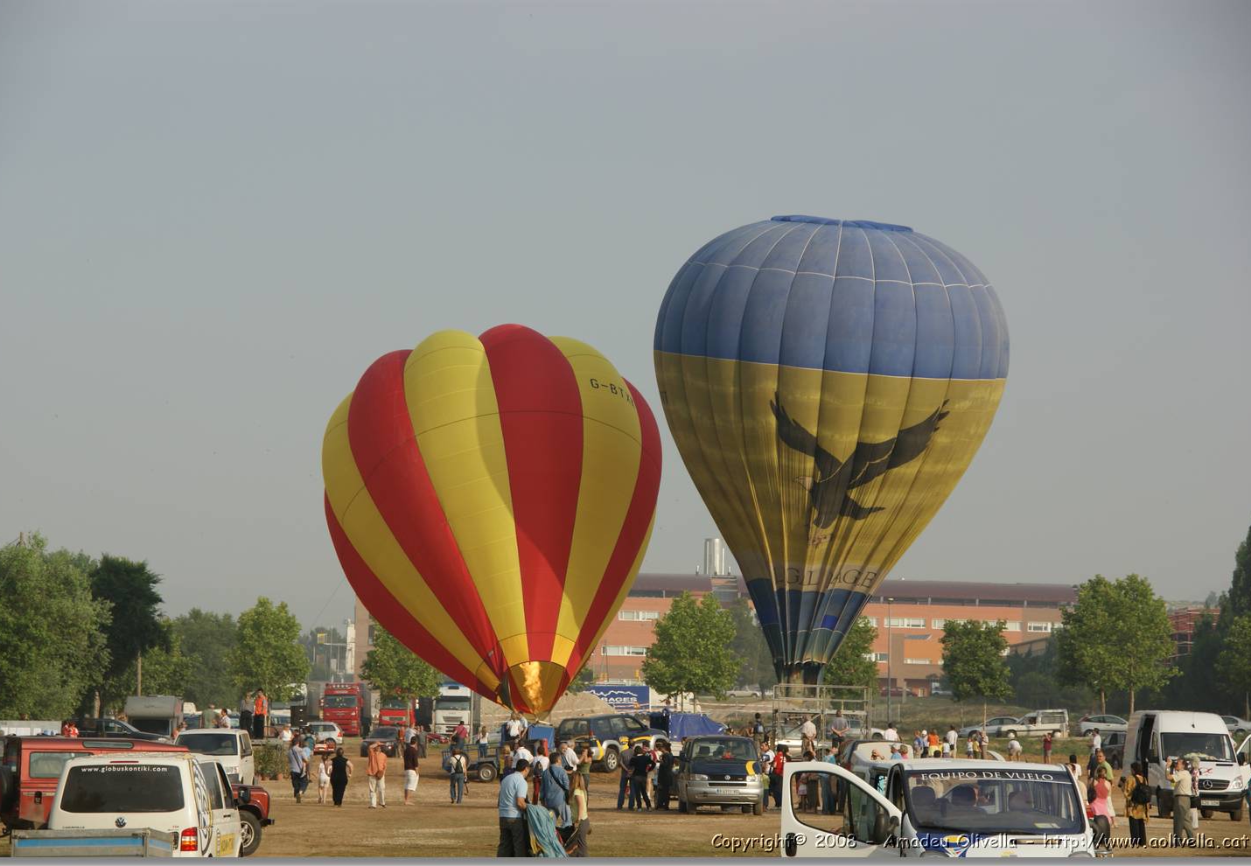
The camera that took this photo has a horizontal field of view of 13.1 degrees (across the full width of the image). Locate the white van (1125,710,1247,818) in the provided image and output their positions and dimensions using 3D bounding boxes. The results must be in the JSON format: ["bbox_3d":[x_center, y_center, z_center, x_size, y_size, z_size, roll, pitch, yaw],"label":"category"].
[{"bbox_3d":[13.828,8.270,135.000,2.020,2.680,5.700,1,-3,-4],"label":"white van"}]

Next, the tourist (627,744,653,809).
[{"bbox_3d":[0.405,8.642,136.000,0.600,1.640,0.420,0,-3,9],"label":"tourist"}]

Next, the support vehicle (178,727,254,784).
[{"bbox_3d":[-10.340,8.360,135.800,1.850,1.940,4.720,0,-3,0],"label":"support vehicle"}]

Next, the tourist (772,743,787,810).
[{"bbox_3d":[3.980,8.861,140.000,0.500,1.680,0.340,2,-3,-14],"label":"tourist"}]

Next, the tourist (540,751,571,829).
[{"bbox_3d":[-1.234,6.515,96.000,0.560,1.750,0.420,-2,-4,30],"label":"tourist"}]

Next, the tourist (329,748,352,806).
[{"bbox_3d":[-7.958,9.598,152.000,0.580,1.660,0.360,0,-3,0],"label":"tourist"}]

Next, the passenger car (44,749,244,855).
[{"bbox_3d":[-6.080,5.109,69.840,1.900,1.970,4.890,1,-3,4],"label":"passenger car"}]

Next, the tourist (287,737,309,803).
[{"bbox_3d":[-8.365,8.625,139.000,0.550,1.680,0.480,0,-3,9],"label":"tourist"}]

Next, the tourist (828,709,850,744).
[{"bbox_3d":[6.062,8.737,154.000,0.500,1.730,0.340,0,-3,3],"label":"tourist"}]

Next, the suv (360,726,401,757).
[{"bbox_3d":[-12.755,16.577,292.000,1.860,1.690,4.600,0,-3,12],"label":"suv"}]

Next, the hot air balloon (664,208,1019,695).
[{"bbox_3d":[9.370,2.325,250.000,16.400,24.400,16.400,1,-3,-6],"label":"hot air balloon"}]

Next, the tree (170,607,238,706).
[{"bbox_3d":[-32.547,18.380,425.000,6.400,9.300,6.200,0,-3,0],"label":"tree"}]

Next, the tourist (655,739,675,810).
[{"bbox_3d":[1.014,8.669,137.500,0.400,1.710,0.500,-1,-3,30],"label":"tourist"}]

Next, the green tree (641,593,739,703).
[{"bbox_3d":[3.723,12.963,312.000,5.500,7.500,5.500,0,-3,0],"label":"green tree"}]

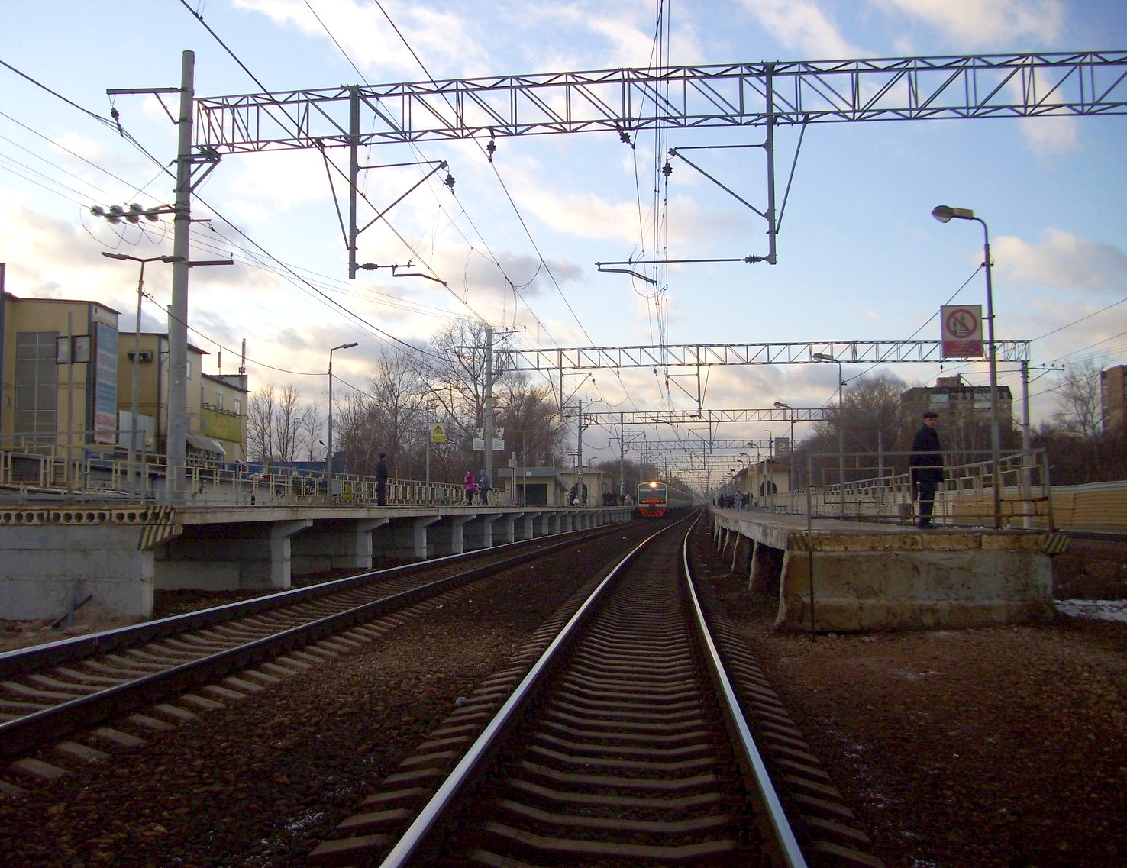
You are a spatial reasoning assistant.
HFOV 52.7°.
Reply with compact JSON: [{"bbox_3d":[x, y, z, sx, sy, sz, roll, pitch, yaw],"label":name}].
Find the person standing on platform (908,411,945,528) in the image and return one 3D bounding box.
[{"bbox_3d":[5.493,0.548,17.200,0.380,1.758,0.530,-3,-5,38],"label":"person standing on platform"}]

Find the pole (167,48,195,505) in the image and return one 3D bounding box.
[{"bbox_3d":[-9.292,-3.497,27.682,0.480,11.939,0.480,0,-4,0],"label":"pole"}]

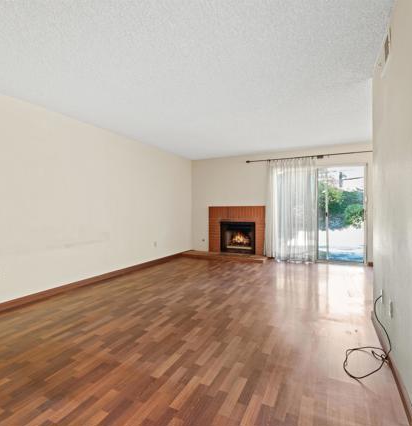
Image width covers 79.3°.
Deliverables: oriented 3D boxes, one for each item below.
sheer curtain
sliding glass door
[{"bbox_3d":[1.848,-0.055,5.446,1.080,2.220,0.130,0,1,26],"label":"sheer curtain"},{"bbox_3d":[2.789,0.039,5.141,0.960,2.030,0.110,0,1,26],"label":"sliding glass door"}]

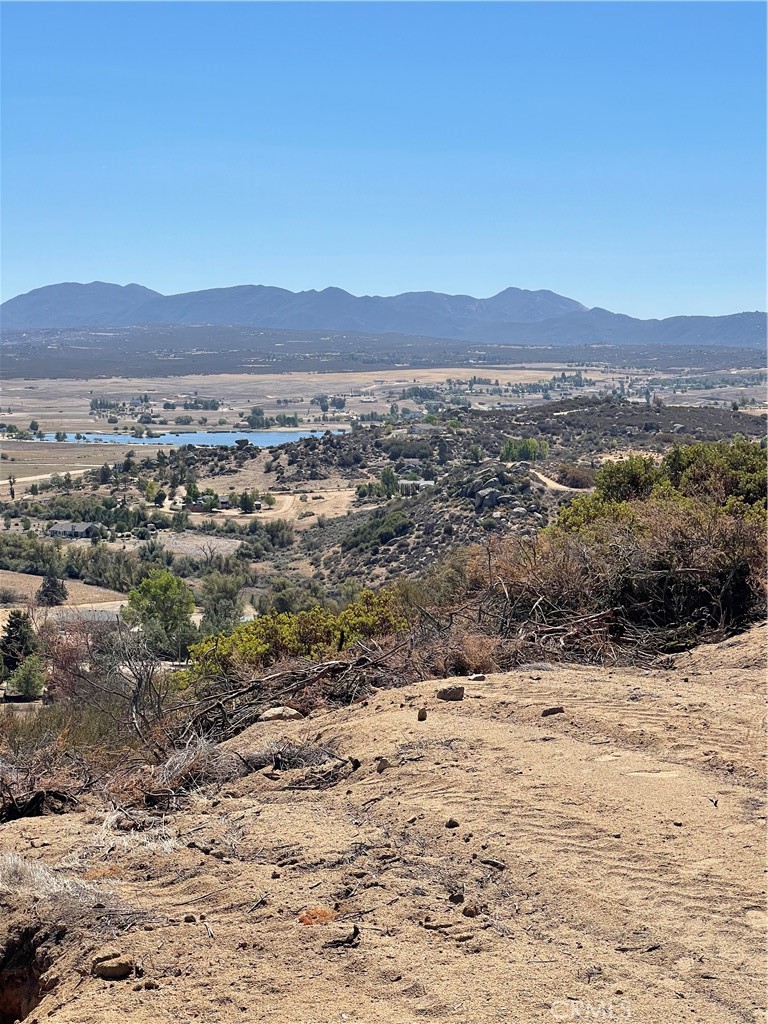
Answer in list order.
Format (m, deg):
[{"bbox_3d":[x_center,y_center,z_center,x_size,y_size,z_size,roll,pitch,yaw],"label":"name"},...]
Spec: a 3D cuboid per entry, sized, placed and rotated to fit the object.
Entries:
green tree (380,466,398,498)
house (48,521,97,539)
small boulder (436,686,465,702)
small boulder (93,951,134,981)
[{"bbox_3d":[2.469,-13.245,850.000,7.400,14.200,7.400,0,5,0],"label":"green tree"},{"bbox_3d":[-127.917,7.878,785.000,16.800,5.000,11.400,3,6,26],"label":"house"},{"bbox_3d":[0.407,1.107,11.500,0.160,0.078,0.110,-1,5,-6],"label":"small boulder"},{"bbox_3d":[-0.793,1.334,5.550,0.112,0.058,0.085,1,5,6],"label":"small boulder"}]

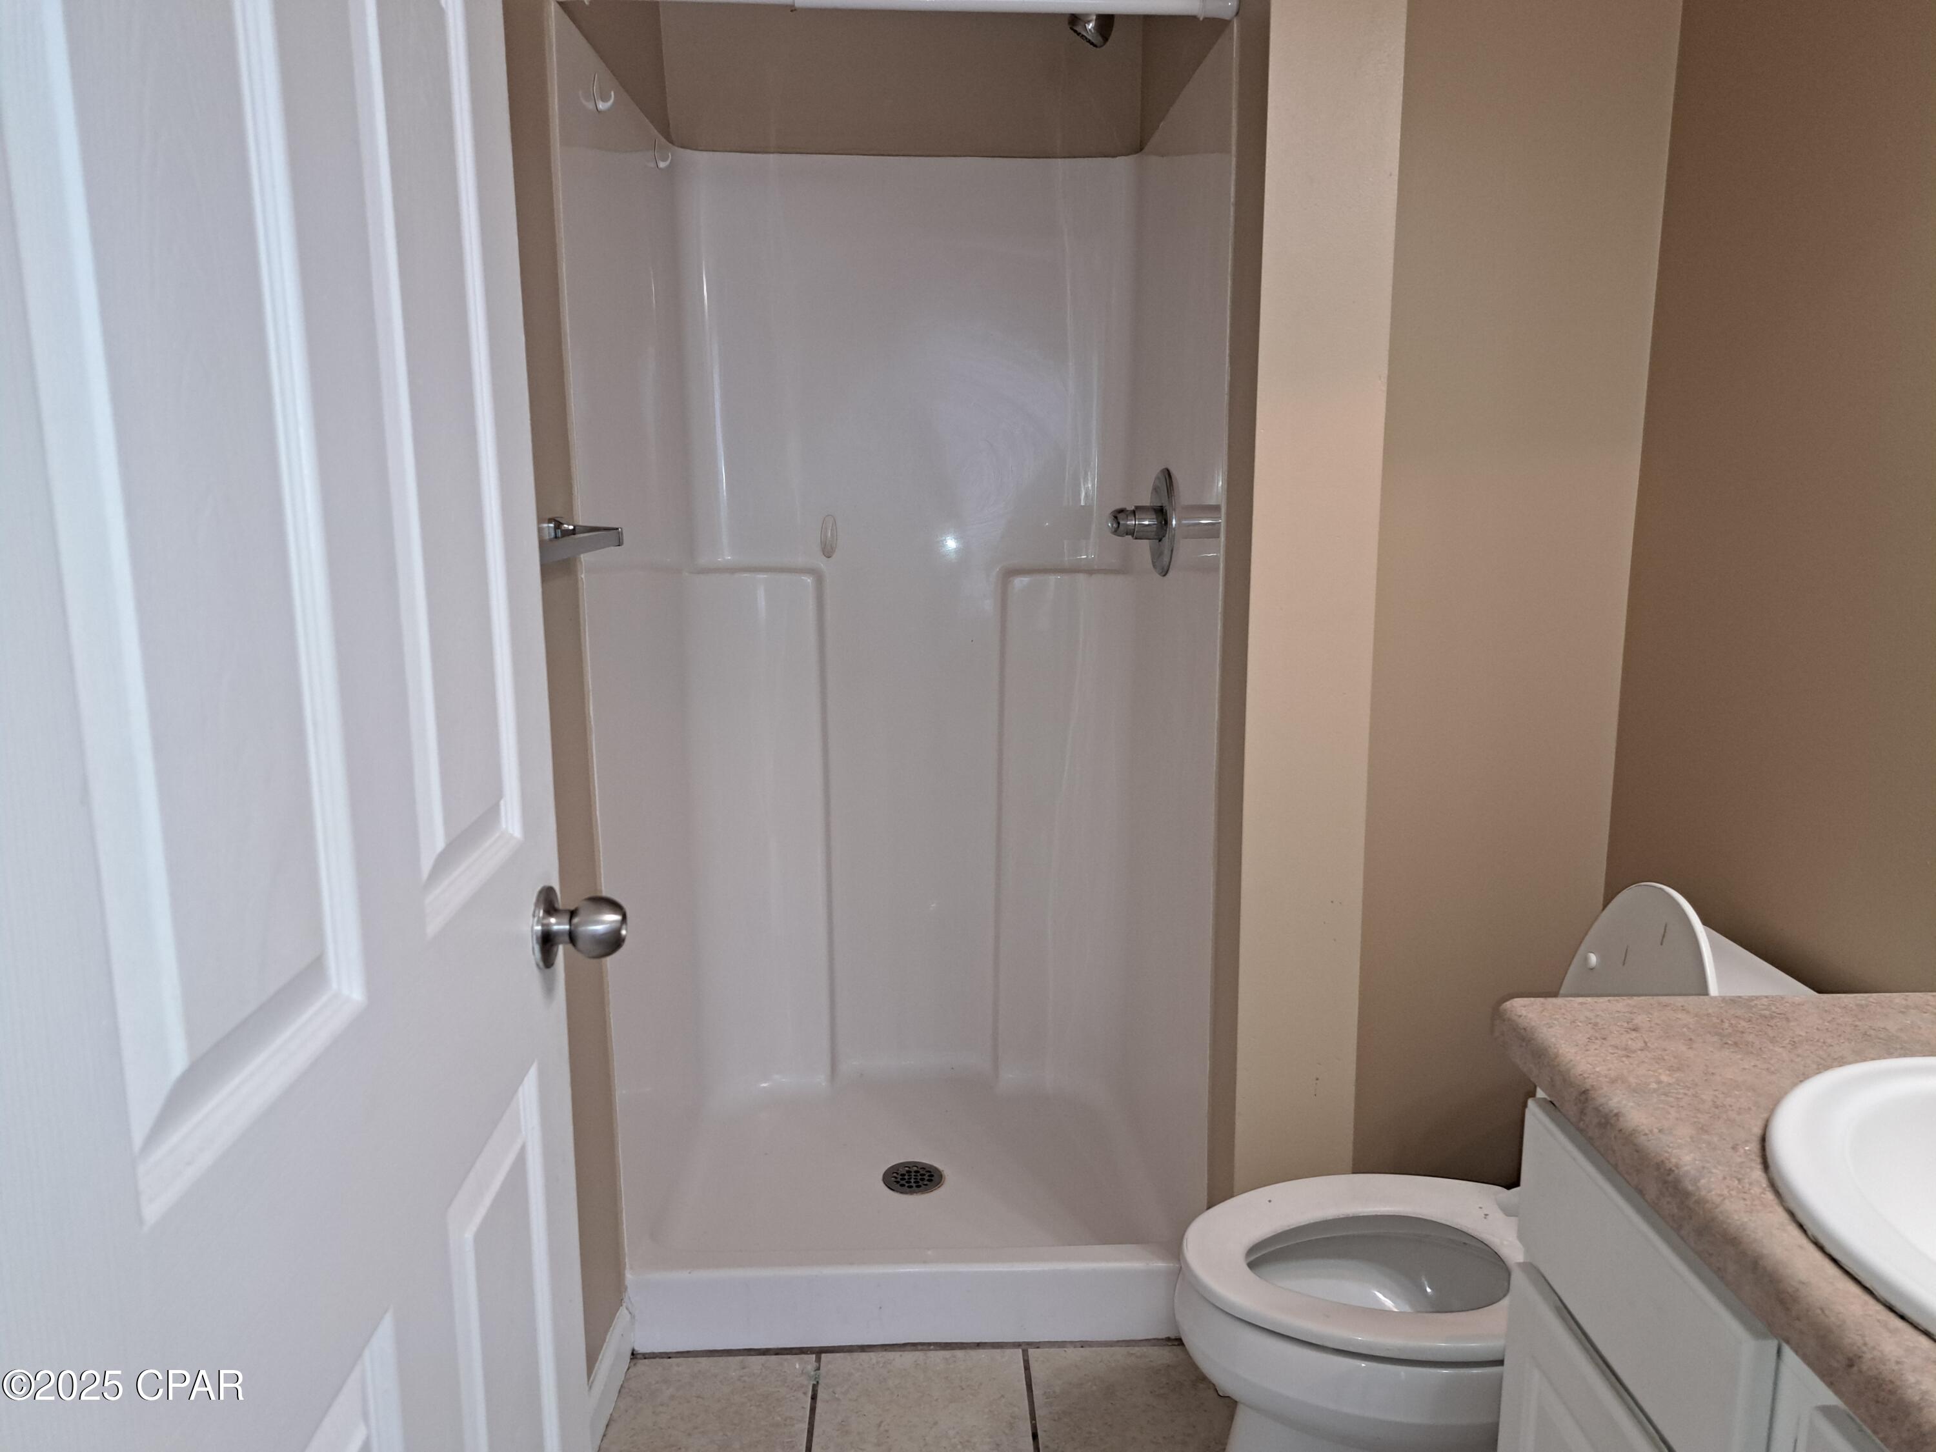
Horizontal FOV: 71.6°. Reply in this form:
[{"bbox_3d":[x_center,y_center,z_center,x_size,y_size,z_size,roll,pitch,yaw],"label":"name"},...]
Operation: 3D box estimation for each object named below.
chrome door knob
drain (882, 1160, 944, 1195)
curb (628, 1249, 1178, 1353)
[{"bbox_3d":[-0.289,0.151,1.017,0.067,0.066,0.066,-1,10,-4],"label":"chrome door knob"},{"bbox_3d":[-0.100,0.826,2.447,0.109,0.008,0.109,-1,10,-2],"label":"drain"},{"bbox_3d":[-0.072,0.867,2.048,0.863,0.126,0.068,-1,10,-2],"label":"curb"}]

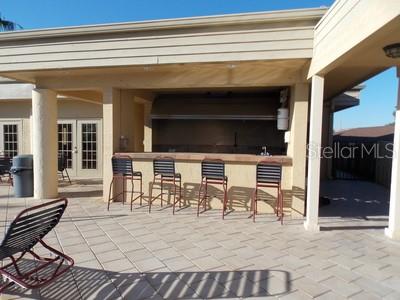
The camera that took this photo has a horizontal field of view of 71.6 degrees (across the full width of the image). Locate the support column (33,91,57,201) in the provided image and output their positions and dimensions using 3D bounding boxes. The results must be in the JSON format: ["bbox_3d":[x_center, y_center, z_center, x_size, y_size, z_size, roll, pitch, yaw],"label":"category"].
[{"bbox_3d":[-3.716,-0.134,6.664,0.530,2.580,0.530,2,4,14],"label":"support column"}]

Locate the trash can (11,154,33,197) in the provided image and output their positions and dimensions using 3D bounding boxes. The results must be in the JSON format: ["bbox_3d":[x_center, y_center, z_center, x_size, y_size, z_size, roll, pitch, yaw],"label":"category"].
[{"bbox_3d":[-4.277,0.638,6.819,0.570,1.000,0.570,1,3,0],"label":"trash can"}]

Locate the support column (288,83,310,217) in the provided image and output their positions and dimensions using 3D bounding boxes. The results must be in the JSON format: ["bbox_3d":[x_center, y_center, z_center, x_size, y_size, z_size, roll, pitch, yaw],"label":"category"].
[{"bbox_3d":[1.926,0.047,5.362,0.250,2.550,0.280,2,4,14],"label":"support column"}]

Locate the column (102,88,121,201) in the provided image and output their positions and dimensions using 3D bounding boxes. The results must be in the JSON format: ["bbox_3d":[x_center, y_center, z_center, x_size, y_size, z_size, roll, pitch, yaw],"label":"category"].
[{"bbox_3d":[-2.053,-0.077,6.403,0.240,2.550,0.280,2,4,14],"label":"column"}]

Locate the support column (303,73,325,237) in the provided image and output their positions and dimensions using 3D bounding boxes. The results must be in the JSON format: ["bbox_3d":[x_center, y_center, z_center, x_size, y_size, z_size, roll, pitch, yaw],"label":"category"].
[{"bbox_3d":[1.933,0.074,4.679,0.210,2.580,0.210,1,4,6],"label":"support column"}]

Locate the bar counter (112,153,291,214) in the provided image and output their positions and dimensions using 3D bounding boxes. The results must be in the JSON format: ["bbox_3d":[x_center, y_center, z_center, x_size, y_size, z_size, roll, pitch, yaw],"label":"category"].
[{"bbox_3d":[-0.044,0.671,6.054,3.900,1.160,0.580,2,4,14],"label":"bar counter"}]

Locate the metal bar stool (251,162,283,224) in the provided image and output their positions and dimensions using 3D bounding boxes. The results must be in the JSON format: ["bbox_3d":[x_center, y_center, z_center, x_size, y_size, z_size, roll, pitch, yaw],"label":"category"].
[{"bbox_3d":[1.301,0.762,5.231,0.500,1.120,0.570,2,4,14],"label":"metal bar stool"}]

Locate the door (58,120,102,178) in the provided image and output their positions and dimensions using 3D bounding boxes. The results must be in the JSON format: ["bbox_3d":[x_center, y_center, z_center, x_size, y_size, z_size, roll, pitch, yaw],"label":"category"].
[{"bbox_3d":[-4.161,-0.029,9.424,1.870,2.020,0.120,1,4,10],"label":"door"}]

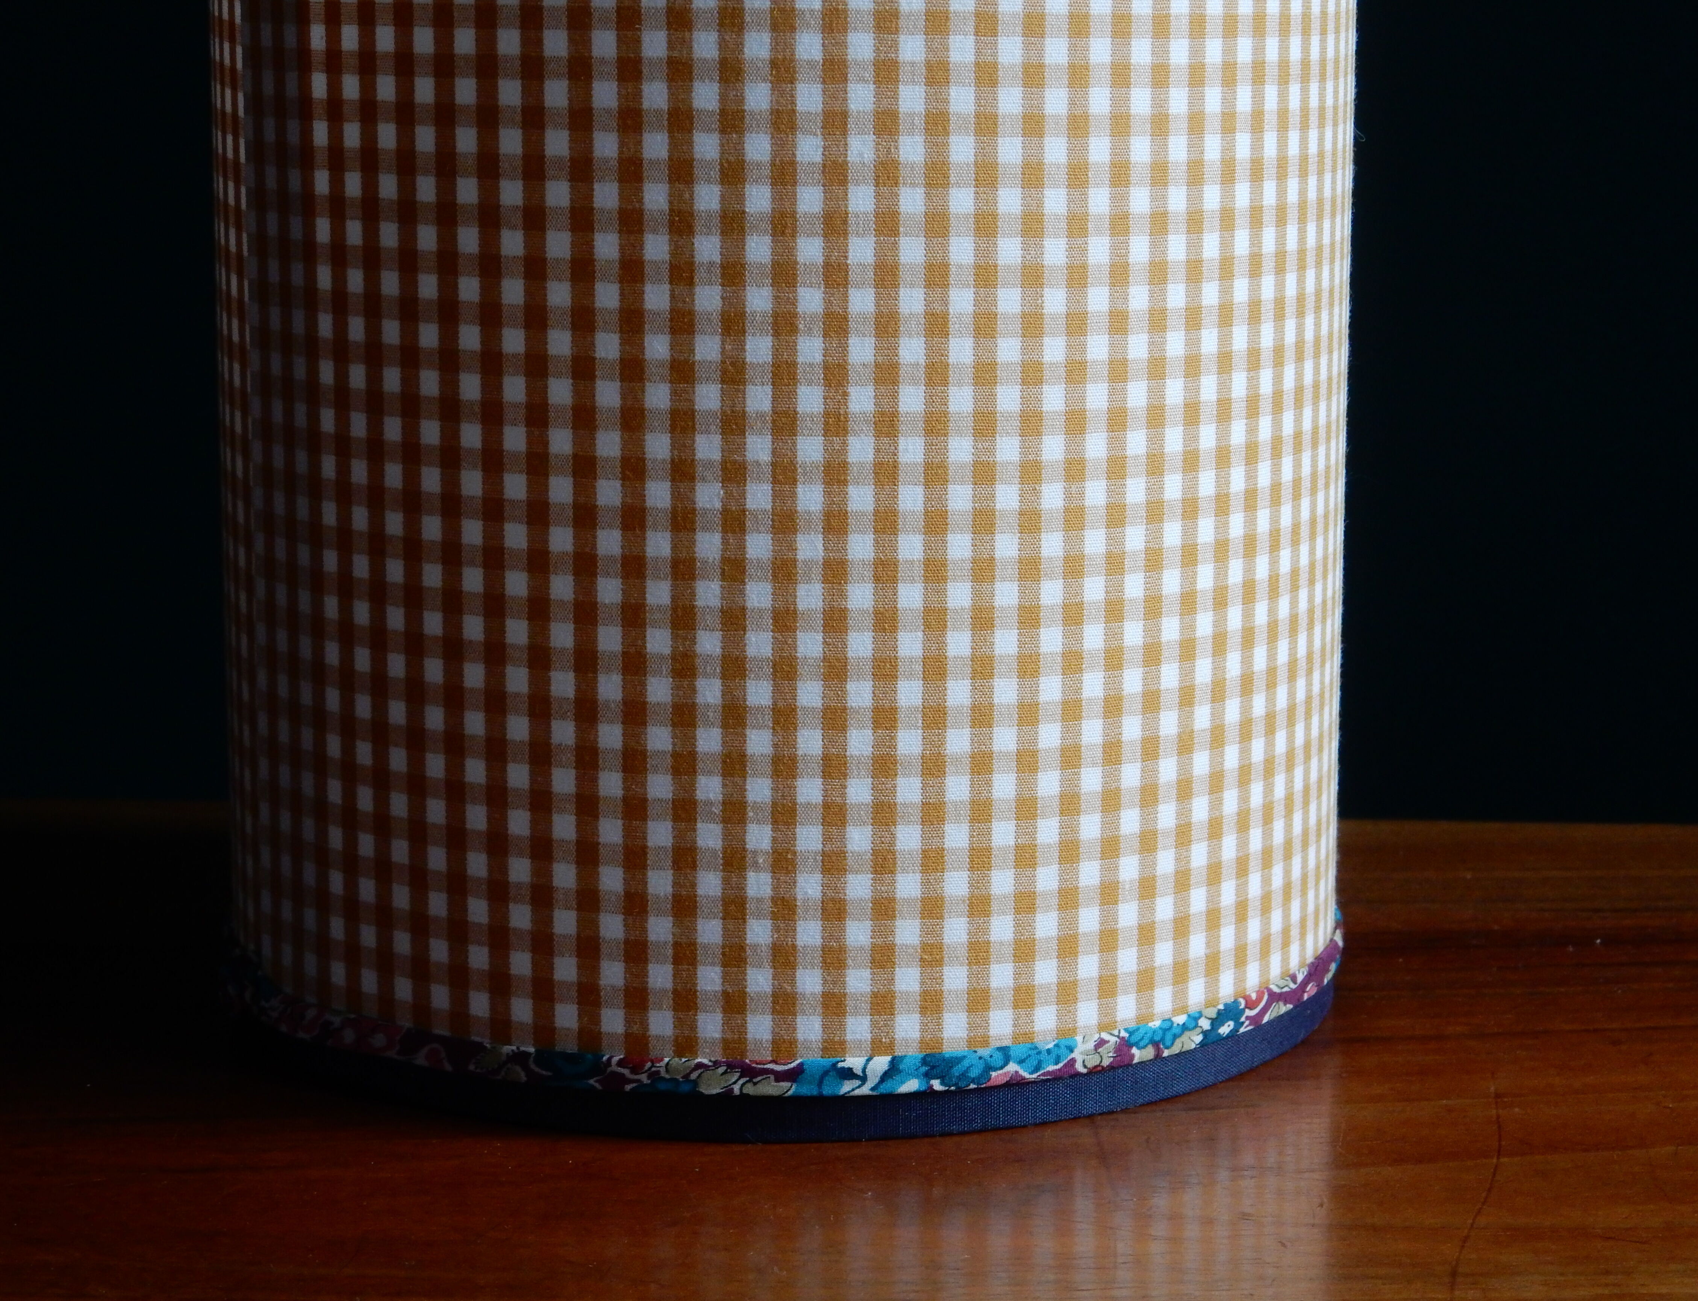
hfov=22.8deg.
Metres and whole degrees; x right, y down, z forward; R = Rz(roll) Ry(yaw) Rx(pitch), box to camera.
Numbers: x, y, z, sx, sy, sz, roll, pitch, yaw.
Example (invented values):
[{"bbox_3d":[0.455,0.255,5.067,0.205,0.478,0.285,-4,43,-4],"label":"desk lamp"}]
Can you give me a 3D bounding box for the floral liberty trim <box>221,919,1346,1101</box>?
[{"bbox_3d":[-0.009,0.038,0.590,0.155,0.005,0.155,0,11,0],"label":"floral liberty trim"}]

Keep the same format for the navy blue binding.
[{"bbox_3d":[-0.009,0.043,0.591,0.153,0.006,0.153,0,11,0],"label":"navy blue binding"}]

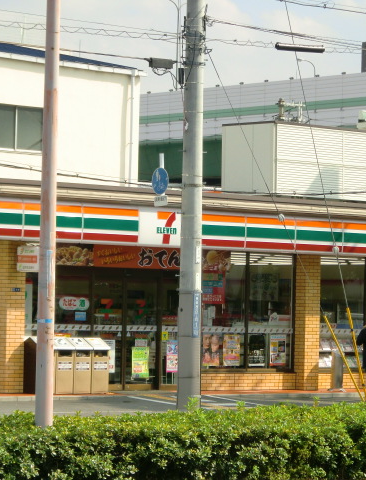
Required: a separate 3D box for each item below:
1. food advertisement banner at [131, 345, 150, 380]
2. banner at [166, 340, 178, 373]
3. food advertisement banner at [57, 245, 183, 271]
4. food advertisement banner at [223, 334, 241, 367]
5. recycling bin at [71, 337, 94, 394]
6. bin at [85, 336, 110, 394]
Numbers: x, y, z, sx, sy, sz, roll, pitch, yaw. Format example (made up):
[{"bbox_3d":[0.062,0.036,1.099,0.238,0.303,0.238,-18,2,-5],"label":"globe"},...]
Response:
[{"bbox_3d":[-0.779,2.276,35.644,0.420,0.580,0.040,3,-2,-41],"label":"food advertisement banner"},{"bbox_3d":[-0.169,2.188,36.108,0.400,0.600,0.030,3,-2,-41],"label":"banner"},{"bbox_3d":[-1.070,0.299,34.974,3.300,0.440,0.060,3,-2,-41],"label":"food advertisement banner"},{"bbox_3d":[0.945,2.134,37.075,0.440,0.600,0.030,3,-2,-41],"label":"food advertisement banner"},{"bbox_3d":[-1.892,2.216,33.951,0.410,0.990,0.500,3,-2,-41],"label":"recycling bin"},{"bbox_3d":[-1.598,2.235,34.206,0.410,0.990,0.500,3,-2,-41],"label":"bin"}]

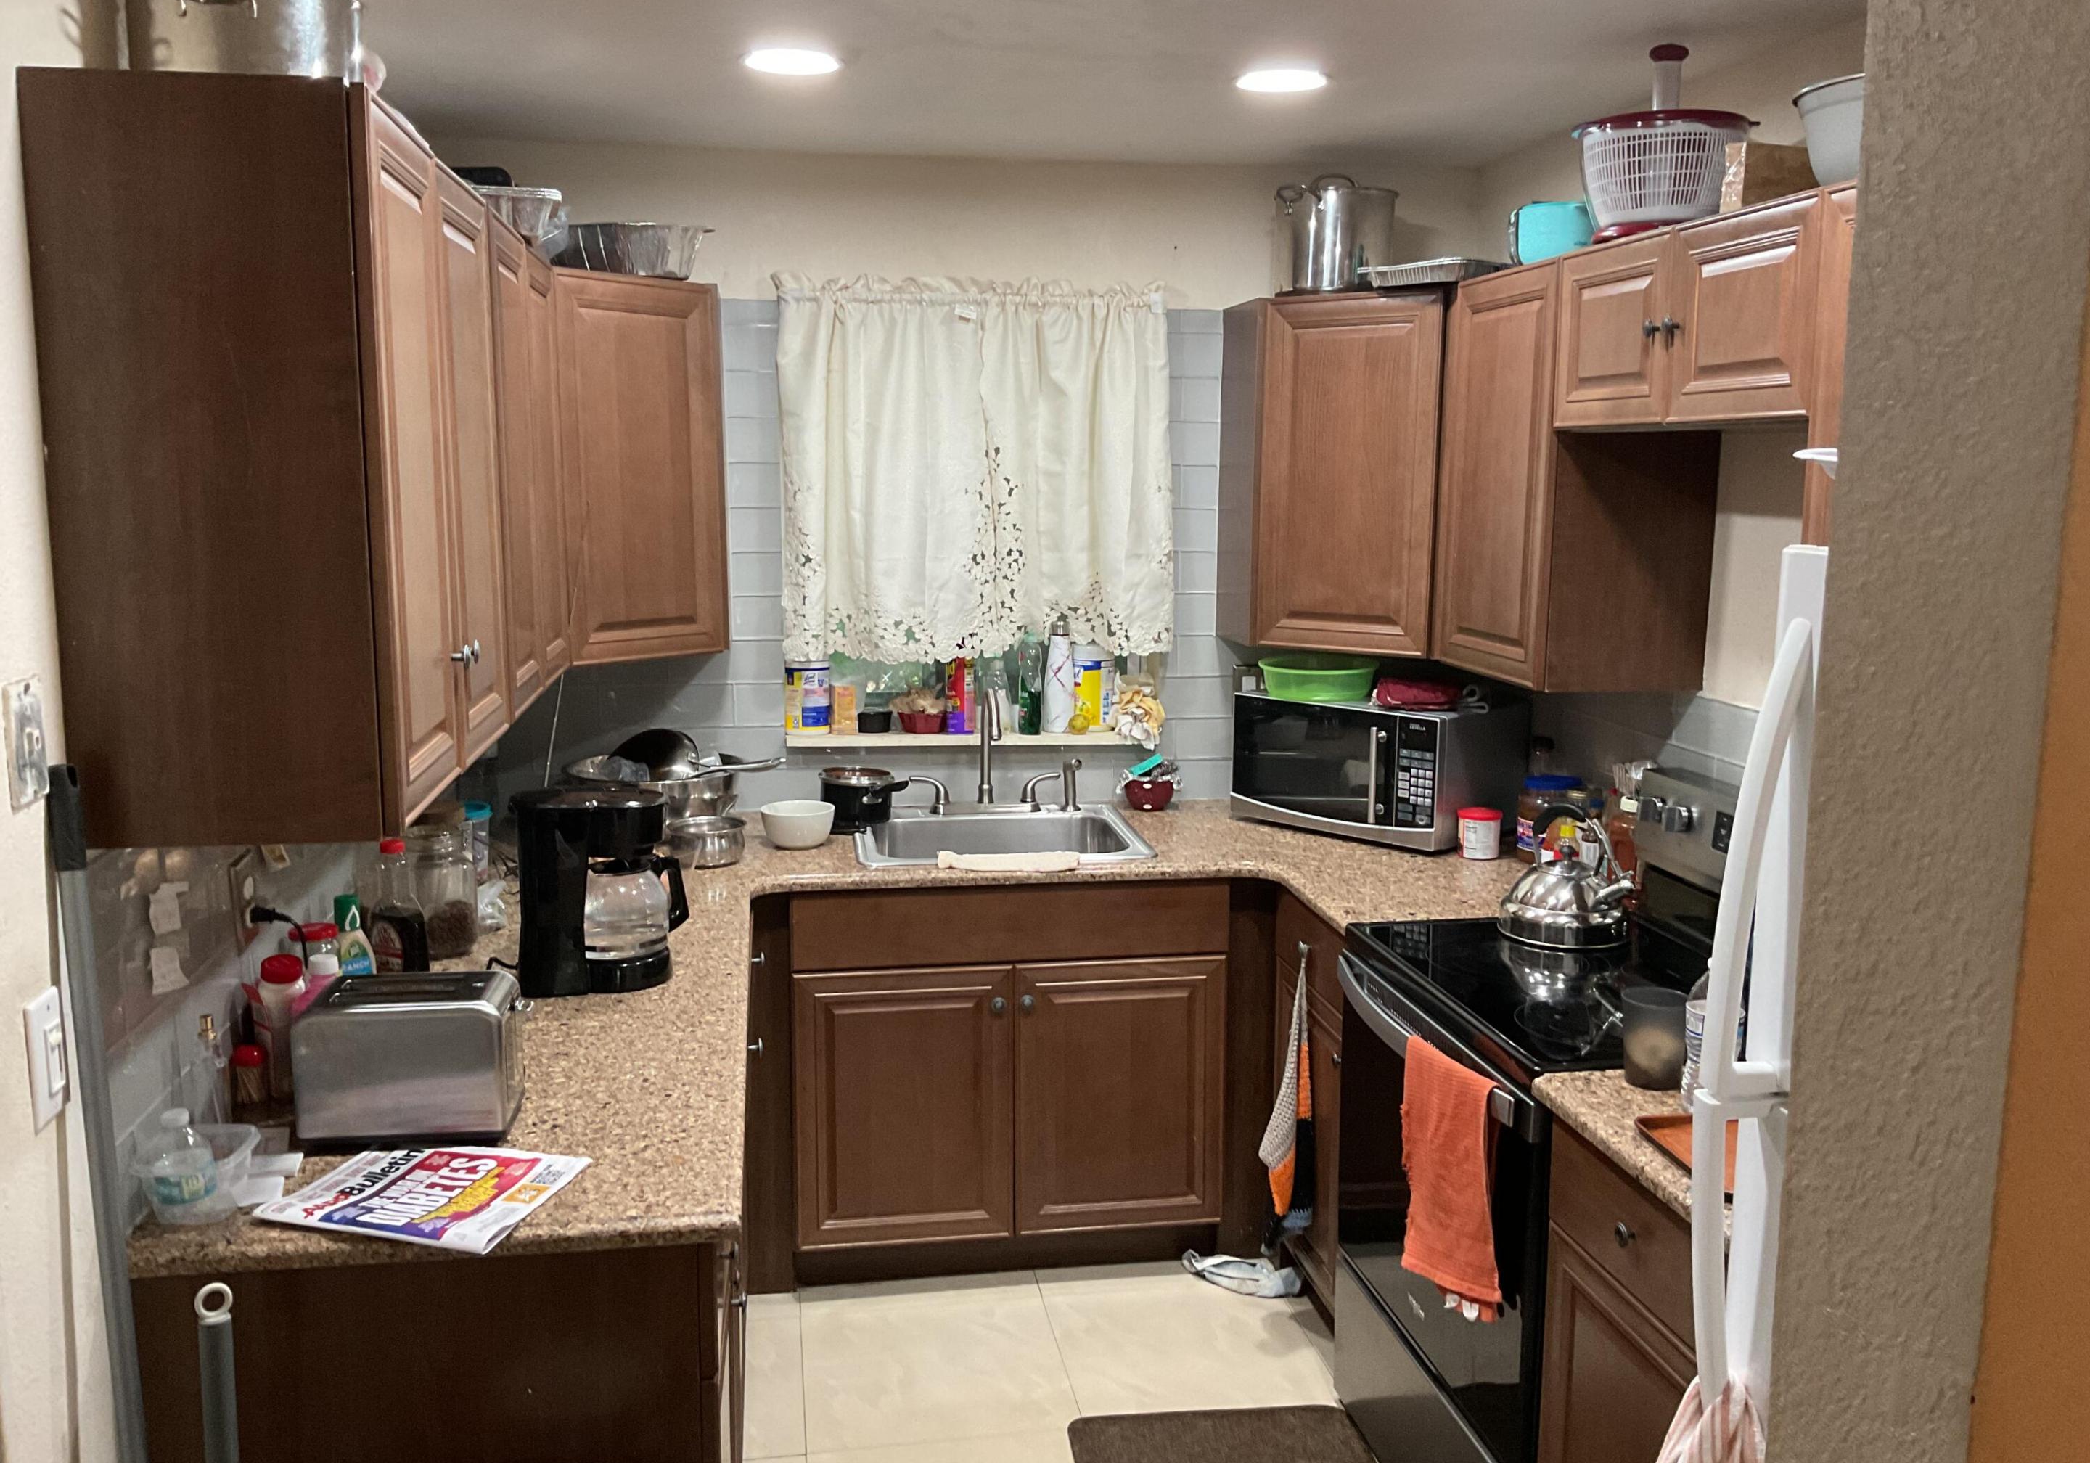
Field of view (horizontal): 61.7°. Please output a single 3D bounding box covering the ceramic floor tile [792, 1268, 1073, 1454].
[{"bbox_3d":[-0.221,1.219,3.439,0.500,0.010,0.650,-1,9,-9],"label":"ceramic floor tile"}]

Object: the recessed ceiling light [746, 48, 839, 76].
[{"bbox_3d":[-0.441,-1.161,3.059,0.175,0.025,0.175,-1,9,-9],"label":"recessed ceiling light"}]

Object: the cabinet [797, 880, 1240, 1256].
[{"bbox_3d":[-0.110,0.642,3.893,0.898,0.752,0.590,-1,9,-9],"label":"cabinet"}]

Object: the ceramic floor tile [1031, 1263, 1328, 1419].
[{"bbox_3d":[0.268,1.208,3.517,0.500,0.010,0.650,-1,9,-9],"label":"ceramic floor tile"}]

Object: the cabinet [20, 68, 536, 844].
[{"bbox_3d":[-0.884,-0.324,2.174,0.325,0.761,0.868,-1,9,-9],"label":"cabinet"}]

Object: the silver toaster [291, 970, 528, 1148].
[{"bbox_3d":[-0.795,0.407,2.215,0.260,0.177,0.170,-1,9,-9],"label":"silver toaster"}]

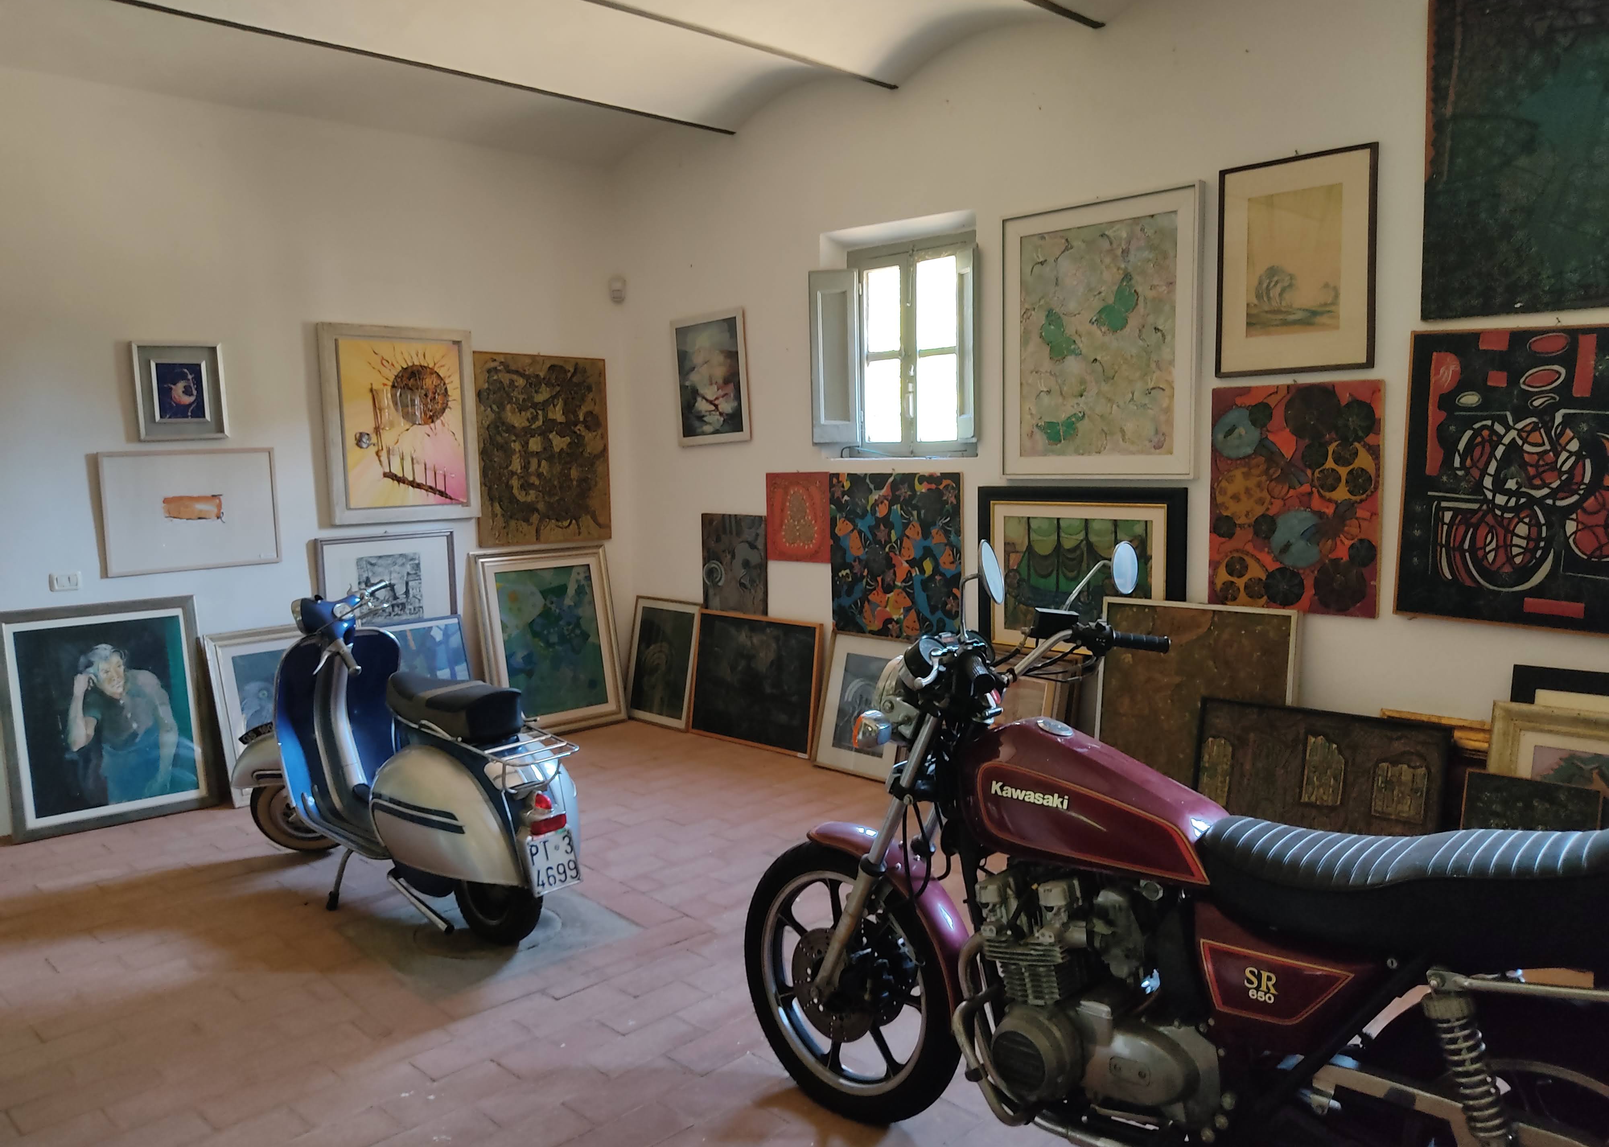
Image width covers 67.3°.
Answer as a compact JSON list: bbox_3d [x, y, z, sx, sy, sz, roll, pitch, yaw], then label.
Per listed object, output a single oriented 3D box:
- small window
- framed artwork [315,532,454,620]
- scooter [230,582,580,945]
[{"bbox_3d":[0.386,-1.005,5.442,0.250,0.970,0.860,-7,9,-44],"label":"small window"},{"bbox_3d":[-2.032,0.084,5.940,0.700,0.540,0.030,-7,9,-44],"label":"framed artwork"},{"bbox_3d":[-1.413,0.583,4.090,1.780,1.060,0.670,5,8,43],"label":"scooter"}]

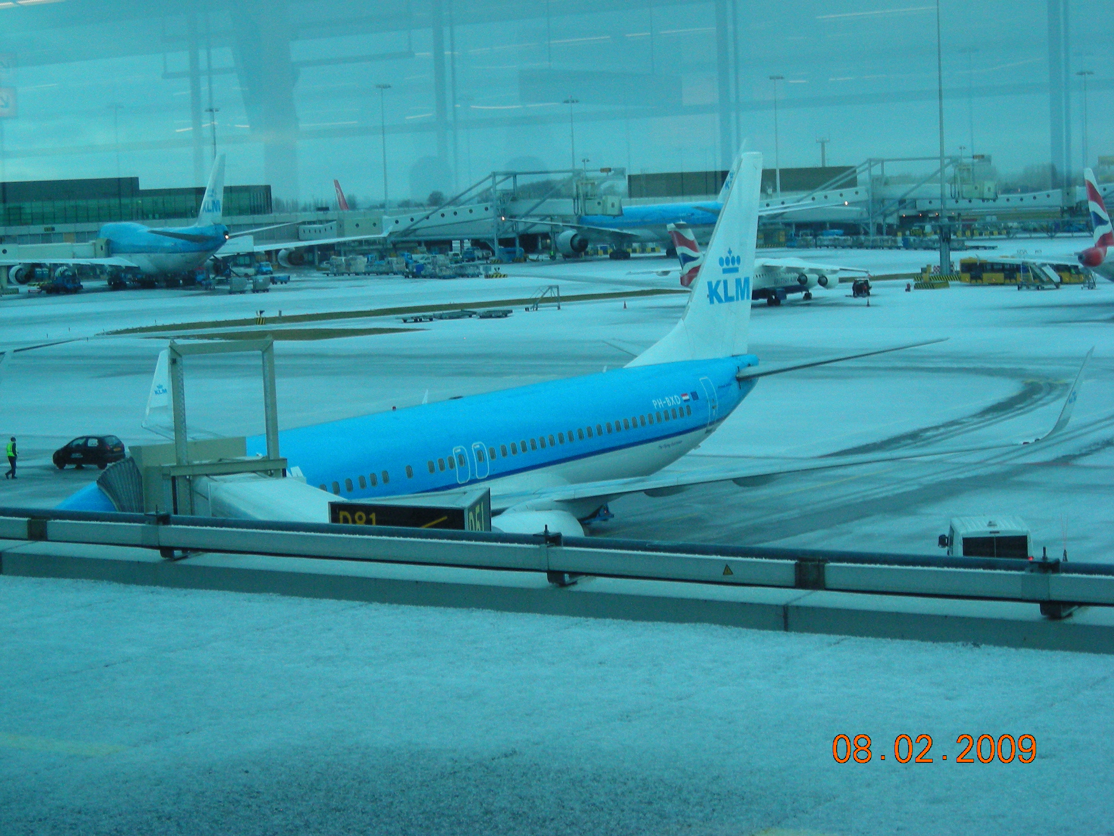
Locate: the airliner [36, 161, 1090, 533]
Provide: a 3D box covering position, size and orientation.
[{"bbox_3d":[-3.003,-1.286,75.604,35.800,12.500,39.400,1,7,34],"label":"airliner"}]

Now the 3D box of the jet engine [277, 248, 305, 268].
[{"bbox_3d":[-41.203,-24.748,384.000,2.800,2.850,5.200,-5,6,-25],"label":"jet engine"}]

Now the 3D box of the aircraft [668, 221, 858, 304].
[{"bbox_3d":[18.902,-15.080,240.505,26.300,8.600,30.800,1,6,31],"label":"aircraft"}]

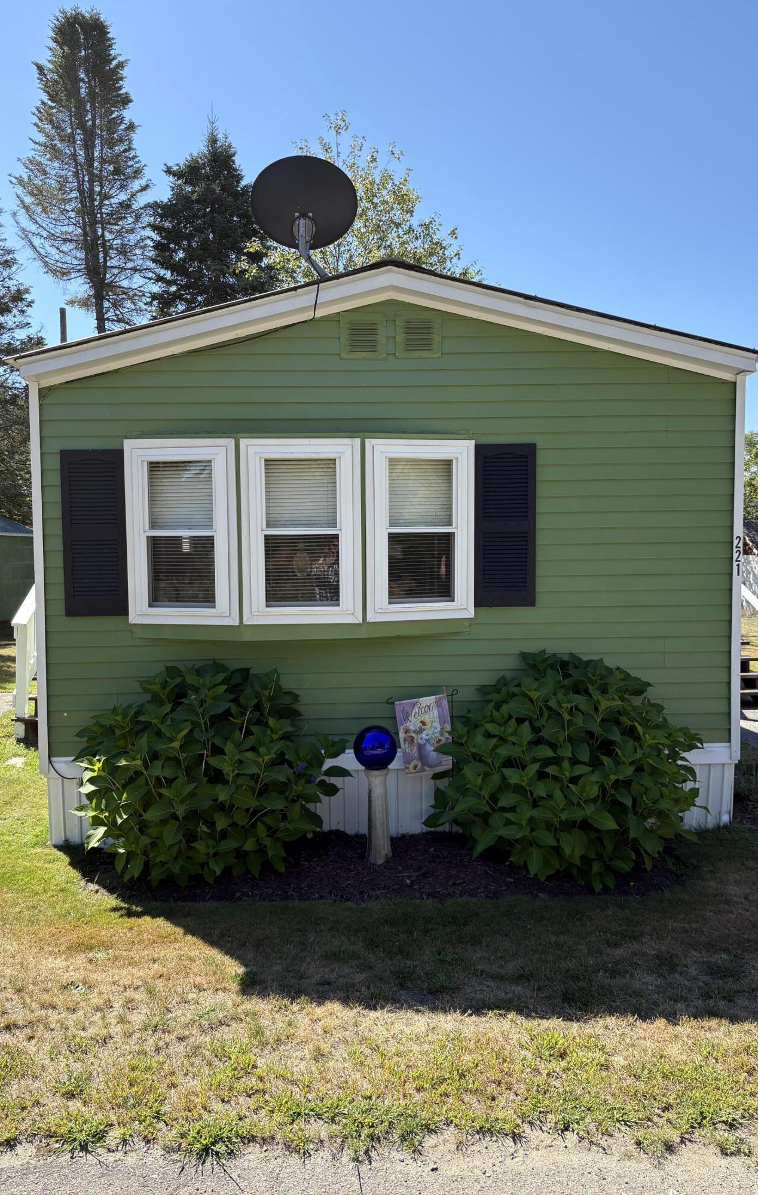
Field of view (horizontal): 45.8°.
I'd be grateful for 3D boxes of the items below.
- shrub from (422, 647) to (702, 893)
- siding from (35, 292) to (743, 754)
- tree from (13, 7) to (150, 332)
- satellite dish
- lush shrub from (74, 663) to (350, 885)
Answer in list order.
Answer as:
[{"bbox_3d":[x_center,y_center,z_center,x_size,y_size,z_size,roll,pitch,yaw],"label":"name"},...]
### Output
[{"bbox_3d":[1.041,0.911,5.070,1.578,1.245,1.150,-1,4,-2],"label":"shrub"},{"bbox_3d":[0.089,-0.425,5.574,4.296,2.791,0.150,-1,4,-2],"label":"siding"},{"bbox_3d":[-8.833,-8.648,27.208,4.281,17.811,4.281,-1,4,-2],"label":"tree"},{"bbox_3d":[-0.468,-2.354,5.651,0.659,0.778,0.500,0,4,8],"label":"satellite dish"},{"bbox_3d":[-0.930,0.961,5.000,1.527,1.206,1.150,-1,4,-2],"label":"lush shrub"}]

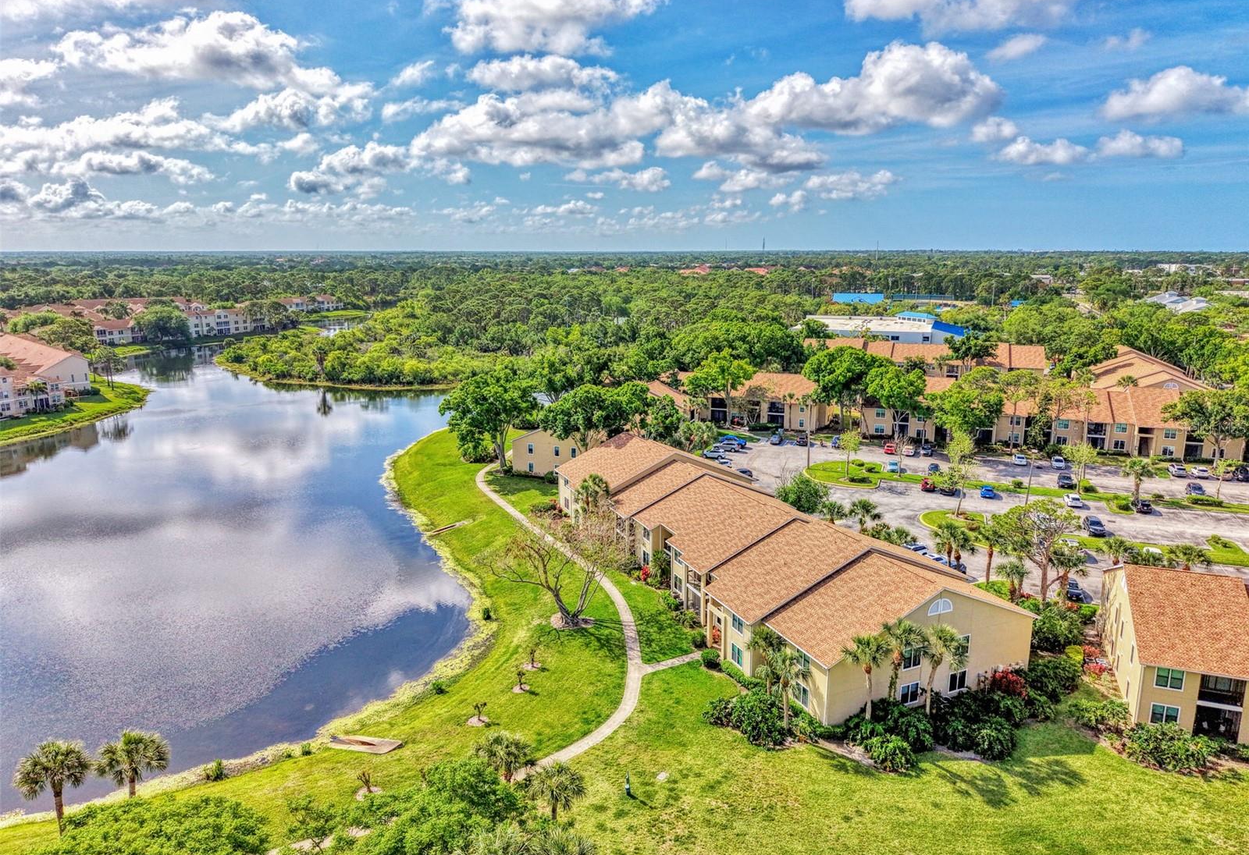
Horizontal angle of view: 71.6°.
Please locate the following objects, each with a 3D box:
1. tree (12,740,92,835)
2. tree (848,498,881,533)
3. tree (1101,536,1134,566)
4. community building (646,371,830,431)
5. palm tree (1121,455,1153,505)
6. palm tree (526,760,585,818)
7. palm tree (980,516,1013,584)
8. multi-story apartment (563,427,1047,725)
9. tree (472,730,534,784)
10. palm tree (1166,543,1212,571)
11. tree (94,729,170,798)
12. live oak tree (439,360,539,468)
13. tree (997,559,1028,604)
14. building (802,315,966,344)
[{"bbox_3d":[-34.910,22.240,53.120,4.070,6.480,4.070,-8,14,-35],"label":"tree"},{"bbox_3d":[28.370,11.490,102.830,3.790,6.170,3.790,3,12,16],"label":"tree"},{"bbox_3d":[48.420,13.830,85.400,3.300,6.500,3.300,0,12,0],"label":"tree"},{"bbox_3d":[26.190,-7.150,185.440,37.000,9.500,20.500,7,13,29],"label":"community building"},{"bbox_3d":[69.600,7.100,118.060,4.410,6.530,4.410,0,12,0],"label":"palm tree"},{"bbox_3d":[-4.240,22.770,53.960,3.680,4.110,3.680,-1,12,-5],"label":"palm tree"},{"bbox_3d":[37.800,12.680,89.080,3.240,7.280,3.240,0,12,0],"label":"palm tree"},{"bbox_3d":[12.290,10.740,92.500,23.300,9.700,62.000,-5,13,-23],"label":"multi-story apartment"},{"bbox_3d":[-7.390,21.080,53.230,3.820,5.270,3.820,0,12,0],"label":"tree"},{"bbox_3d":[55.290,14.770,85.130,3.680,6.850,3.680,8,14,34],"label":"palm tree"},{"bbox_3d":[-31.300,22.090,55.320,4.210,5.890,4.210,-7,14,-31],"label":"tree"},{"bbox_3d":[-20.970,-1.610,134.920,15.850,16.800,15.850,0,12,0],"label":"live oak tree"},{"bbox_3d":[38.650,15.460,86.620,2.750,4.910,2.750,5,13,25],"label":"tree"},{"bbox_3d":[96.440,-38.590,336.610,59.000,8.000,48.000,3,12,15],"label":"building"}]

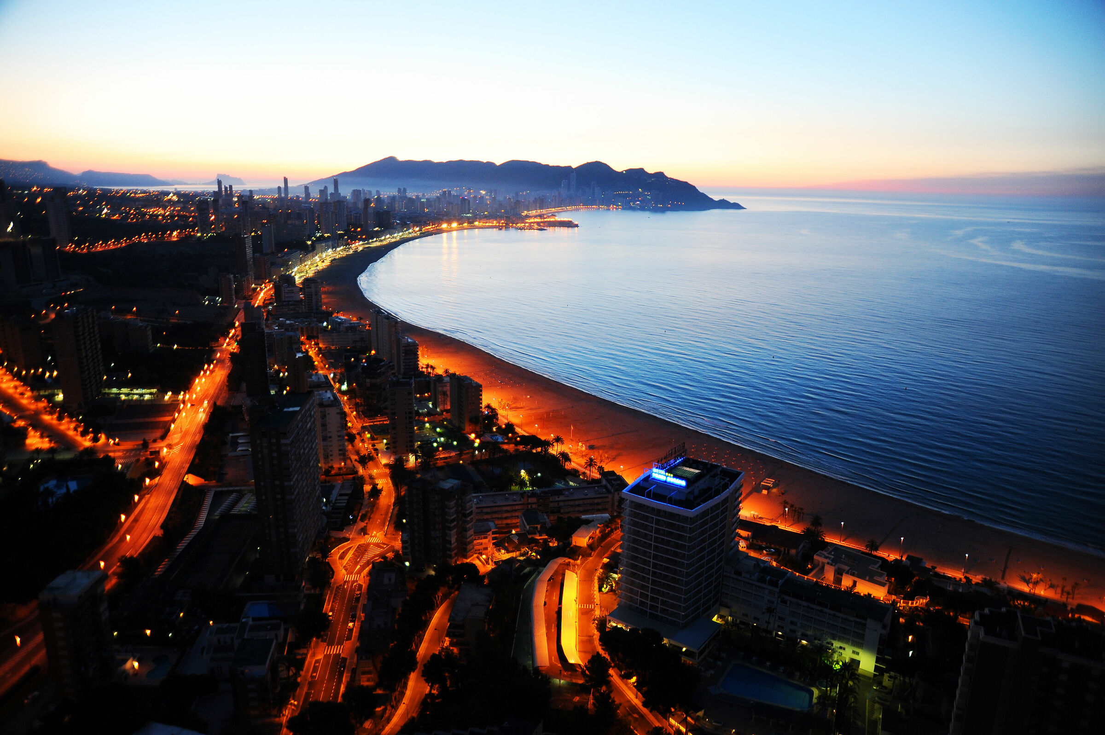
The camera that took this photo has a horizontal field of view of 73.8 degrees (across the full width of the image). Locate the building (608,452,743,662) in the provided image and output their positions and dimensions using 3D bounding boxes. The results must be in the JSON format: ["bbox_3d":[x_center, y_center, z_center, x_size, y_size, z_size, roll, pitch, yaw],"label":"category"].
[{"bbox_3d":[48.070,62.940,259.420,31.920,50.500,48.980,11,18,36],"label":"building"}]

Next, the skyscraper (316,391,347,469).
[{"bbox_3d":[-120.030,32.150,400.930,12.800,36.500,24.000,-4,15,-20],"label":"skyscraper"}]

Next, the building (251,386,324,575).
[{"bbox_3d":[-108.600,46.020,305.720,13.470,60.500,50.800,-1,14,-7],"label":"building"}]

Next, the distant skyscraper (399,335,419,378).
[{"bbox_3d":[-118.270,-9.270,603.090,12.120,28.440,20.500,-5,15,-22],"label":"distant skyscraper"}]

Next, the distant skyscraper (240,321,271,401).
[{"bbox_3d":[-204.360,-3.830,509.190,14.500,50.000,16.000,-5,15,-21],"label":"distant skyscraper"}]

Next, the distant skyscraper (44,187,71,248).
[{"bbox_3d":[-871.960,-263.870,1296.480,21.000,103.000,23.000,8,16,26],"label":"distant skyscraper"}]

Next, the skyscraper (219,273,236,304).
[{"bbox_3d":[-391.680,-94.560,889.470,11.620,33.920,17.190,1,14,0],"label":"skyscraper"}]

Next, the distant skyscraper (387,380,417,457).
[{"bbox_3d":[-84.360,27.700,409.010,14.000,42.500,14.500,-2,15,-12],"label":"distant skyscraper"}]

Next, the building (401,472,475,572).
[{"bbox_3d":[-44.660,60.550,292.630,25.110,30.760,13.100,10,17,31],"label":"building"}]

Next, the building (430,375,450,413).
[{"bbox_3d":[-74.800,18.460,507.650,13.000,22.170,12.030,-6,16,-26],"label":"building"}]

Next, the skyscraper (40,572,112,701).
[{"bbox_3d":[-132.890,74.750,206.790,9.200,30.950,12.640,2,14,4],"label":"skyscraper"}]

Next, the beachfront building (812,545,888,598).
[{"bbox_3d":[121.910,82.140,296.650,26.200,6.000,19.960,11,17,34],"label":"beachfront building"}]

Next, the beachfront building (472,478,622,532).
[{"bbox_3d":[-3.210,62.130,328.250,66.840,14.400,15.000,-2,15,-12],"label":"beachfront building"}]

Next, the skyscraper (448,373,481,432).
[{"bbox_3d":[-55.710,22.700,477.820,10.990,30.270,26.100,-7,16,-28],"label":"skyscraper"}]

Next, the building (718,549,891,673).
[{"bbox_3d":[84.510,82.540,249.380,52.460,16.800,17.370,11,18,36],"label":"building"}]

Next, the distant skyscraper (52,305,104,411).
[{"bbox_3d":[-313.840,-6.720,487.840,14.000,62.000,36.000,-3,15,-15],"label":"distant skyscraper"}]

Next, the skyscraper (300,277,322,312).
[{"bbox_3d":[-284.990,-85.760,873.150,17.350,36.170,15.560,-6,16,-26],"label":"skyscraper"}]

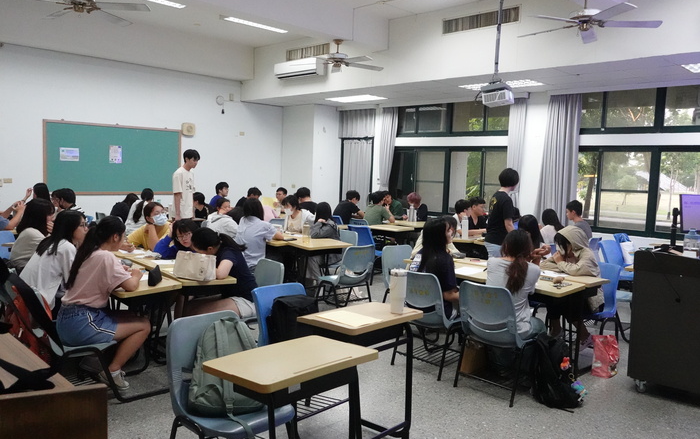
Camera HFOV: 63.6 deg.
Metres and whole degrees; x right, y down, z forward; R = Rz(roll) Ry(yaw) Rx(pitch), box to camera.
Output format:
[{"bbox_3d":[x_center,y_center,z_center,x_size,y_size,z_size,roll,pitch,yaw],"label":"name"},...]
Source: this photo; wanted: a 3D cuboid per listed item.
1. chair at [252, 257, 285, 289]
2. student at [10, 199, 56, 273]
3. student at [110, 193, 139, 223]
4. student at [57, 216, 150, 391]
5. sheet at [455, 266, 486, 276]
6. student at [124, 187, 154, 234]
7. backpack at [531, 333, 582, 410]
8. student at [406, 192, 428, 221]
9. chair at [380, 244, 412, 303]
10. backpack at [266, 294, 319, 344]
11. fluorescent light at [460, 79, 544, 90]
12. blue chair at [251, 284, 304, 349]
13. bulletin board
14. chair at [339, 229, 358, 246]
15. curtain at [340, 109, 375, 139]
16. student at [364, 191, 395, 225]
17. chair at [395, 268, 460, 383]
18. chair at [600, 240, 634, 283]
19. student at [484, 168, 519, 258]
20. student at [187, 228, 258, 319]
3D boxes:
[{"bbox_3d":[-0.830,0.722,4.391,0.500,0.780,0.460,-3,7,-44],"label":"chair"},{"bbox_3d":[-2.428,0.451,4.545,0.640,1.228,0.460,-3,7,-44],"label":"student"},{"bbox_3d":[-3.082,0.167,7.949,0.650,1.120,0.460,-3,7,-45],"label":"student"},{"bbox_3d":[-1.572,0.574,3.700,0.660,1.194,0.460,-3,7,-44],"label":"student"},{"bbox_3d":[0.991,0.430,4.693,0.297,0.004,0.210,-3,7,-45],"label":"sheet"},{"bbox_3d":[-2.679,0.208,7.255,0.620,1.218,0.460,-3,7,-44],"label":"student"},{"bbox_3d":[1.425,1.019,3.867,0.290,0.440,0.270,-3,7,-44],"label":"backpack"},{"bbox_3d":[1.006,0.159,9.122,0.720,1.200,0.480,-3,7,-44],"label":"student"},{"bbox_3d":[0.625,0.686,5.640,0.460,0.790,0.520,-2,6,-38],"label":"chair"},{"bbox_3d":[-0.306,0.633,3.403,0.300,0.360,0.240,-3,7,-44],"label":"backpack"},{"bbox_3d":[2.218,-1.966,8.216,0.600,0.070,1.200,-3,7,-44],"label":"fluorescent light"},{"bbox_3d":[-0.311,0.841,3.488,0.460,0.790,0.520,-2,7,-42],"label":"blue chair"},{"bbox_3d":[-4.038,-1.031,9.842,2.410,1.220,0.040,-3,7,-45],"label":"bulletin board"},{"bbox_3d":[-0.243,0.535,7.109,0.530,0.790,0.470,-3,7,-45],"label":"chair"},{"bbox_3d":[0.093,-1.854,10.918,0.100,0.563,1.015,-3,7,-44],"label":"curtain"},{"bbox_3d":[0.487,0.167,9.049,0.720,1.240,0.480,-3,7,-45],"label":"student"},{"bbox_3d":[0.702,0.791,4.547,0.530,0.790,0.480,-3,7,-45],"label":"chair"},{"bbox_3d":[3.114,0.686,6.410,0.480,0.795,0.540,-3,7,-45],"label":"chair"},{"bbox_3d":[1.552,0.290,5.823,0.330,1.630,0.460,-3,7,-45],"label":"student"},{"bbox_3d":[-1.002,0.608,4.262,0.780,1.080,0.480,-3,7,-45],"label":"student"}]

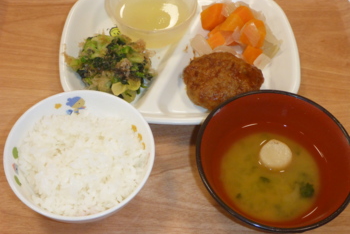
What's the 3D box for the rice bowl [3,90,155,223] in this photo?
[{"bbox_3d":[-0.072,0.039,0.410,0.111,0.052,0.111,1,57,-2],"label":"rice bowl"}]

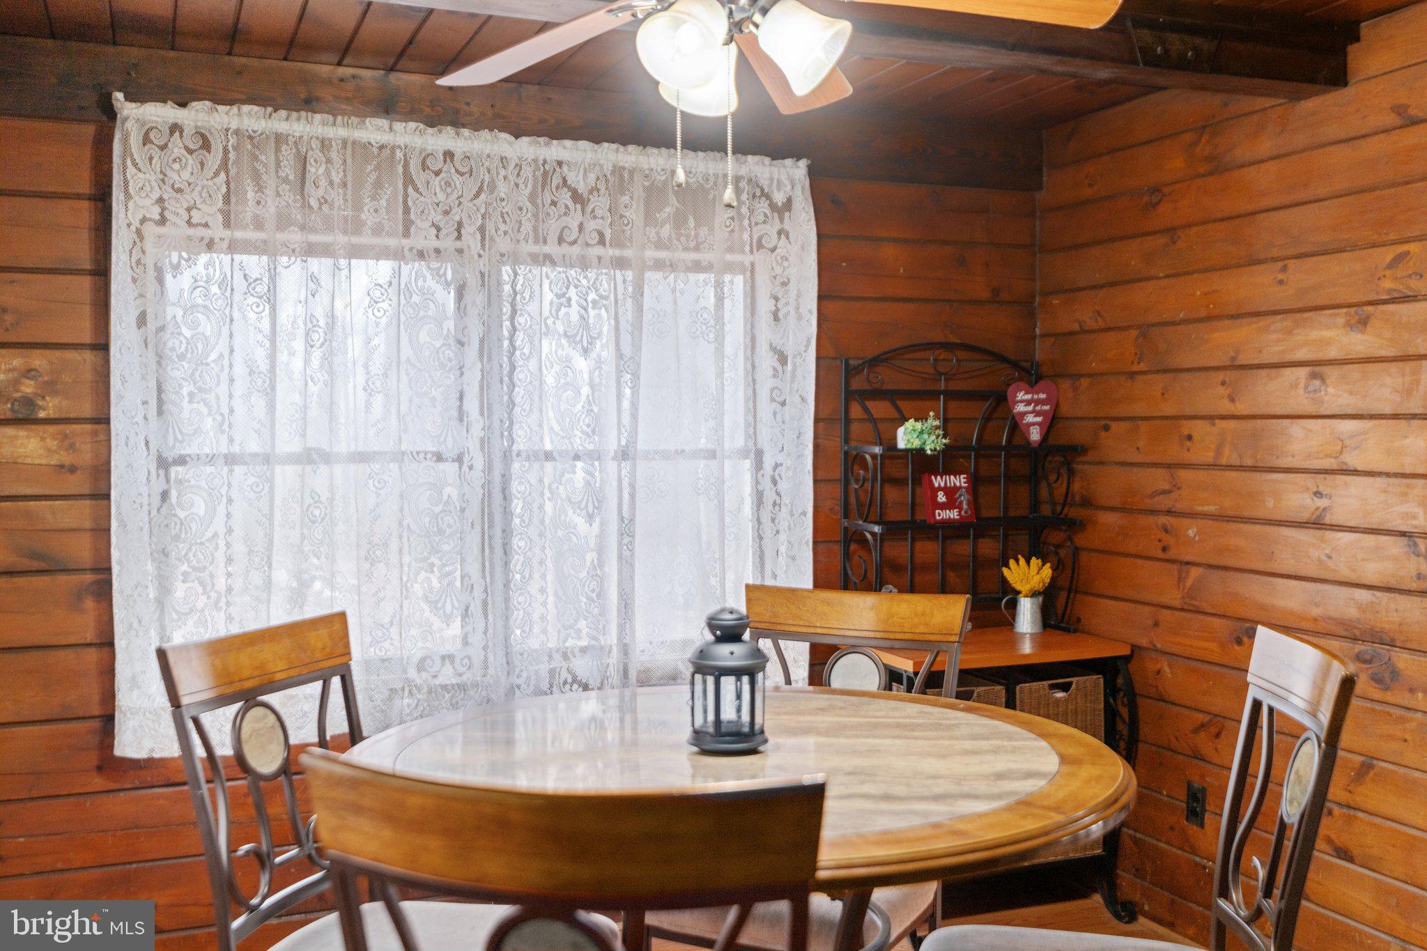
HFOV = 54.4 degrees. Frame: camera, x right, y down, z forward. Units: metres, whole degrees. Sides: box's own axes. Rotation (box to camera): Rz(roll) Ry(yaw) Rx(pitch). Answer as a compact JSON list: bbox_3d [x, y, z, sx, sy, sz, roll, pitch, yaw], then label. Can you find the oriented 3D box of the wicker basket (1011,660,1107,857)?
[{"bbox_3d":[0.915,0.823,4.068,0.295,0.500,0.340,-1,2,-22],"label":"wicker basket"}]

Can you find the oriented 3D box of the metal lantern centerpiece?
[{"bbox_3d":[0.024,0.311,2.155,0.123,0.212,0.123,0,2,0],"label":"metal lantern centerpiece"}]

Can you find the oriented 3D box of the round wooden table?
[{"bbox_3d":[0.032,0.873,2.131,1.180,0.910,1.180,0,2,0],"label":"round wooden table"}]

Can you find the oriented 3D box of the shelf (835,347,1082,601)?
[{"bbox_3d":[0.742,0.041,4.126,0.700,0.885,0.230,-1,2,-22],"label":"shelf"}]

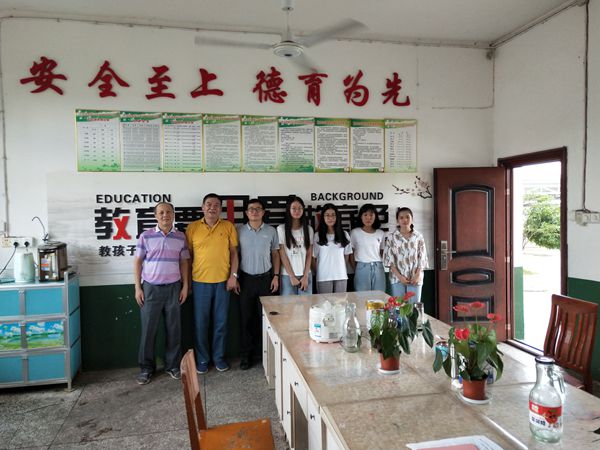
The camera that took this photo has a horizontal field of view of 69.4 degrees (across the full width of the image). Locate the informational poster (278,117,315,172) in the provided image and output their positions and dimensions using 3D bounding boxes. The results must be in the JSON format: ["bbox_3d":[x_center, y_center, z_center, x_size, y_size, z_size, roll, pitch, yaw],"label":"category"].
[{"bbox_3d":[-0.030,-0.863,4.646,0.400,0.599,0.020,-1,2,-12],"label":"informational poster"}]

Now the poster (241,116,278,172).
[{"bbox_3d":[-0.415,-0.854,4.565,0.387,0.599,0.020,-1,2,-12],"label":"poster"}]

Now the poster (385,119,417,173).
[{"bbox_3d":[1.149,-0.888,4.905,0.396,0.600,0.012,-1,2,-13],"label":"poster"}]

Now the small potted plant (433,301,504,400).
[{"bbox_3d":[0.673,0.499,1.740,0.264,0.388,0.243,0,2,22],"label":"small potted plant"}]

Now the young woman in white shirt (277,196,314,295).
[{"bbox_3d":[-0.040,0.566,4.481,0.419,1.707,0.280,-1,2,-6],"label":"young woman in white shirt"}]

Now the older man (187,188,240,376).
[{"bbox_3d":[-0.859,0.563,4.318,0.512,1.750,0.320,-1,2,-10],"label":"older man"}]

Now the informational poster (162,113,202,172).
[{"bbox_3d":[-1.190,-0.834,4.386,0.391,0.600,0.012,-1,2,-13],"label":"informational poster"}]

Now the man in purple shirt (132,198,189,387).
[{"bbox_3d":[-1.295,0.620,4.115,0.504,1.665,0.320,-1,2,-15],"label":"man in purple shirt"}]

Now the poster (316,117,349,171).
[{"bbox_3d":[0.365,-0.872,4.729,0.409,0.599,0.020,-1,2,-12],"label":"poster"}]

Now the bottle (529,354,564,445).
[{"bbox_3d":[0.817,0.573,1.435,0.102,0.258,0.098,0,2,30],"label":"bottle"}]

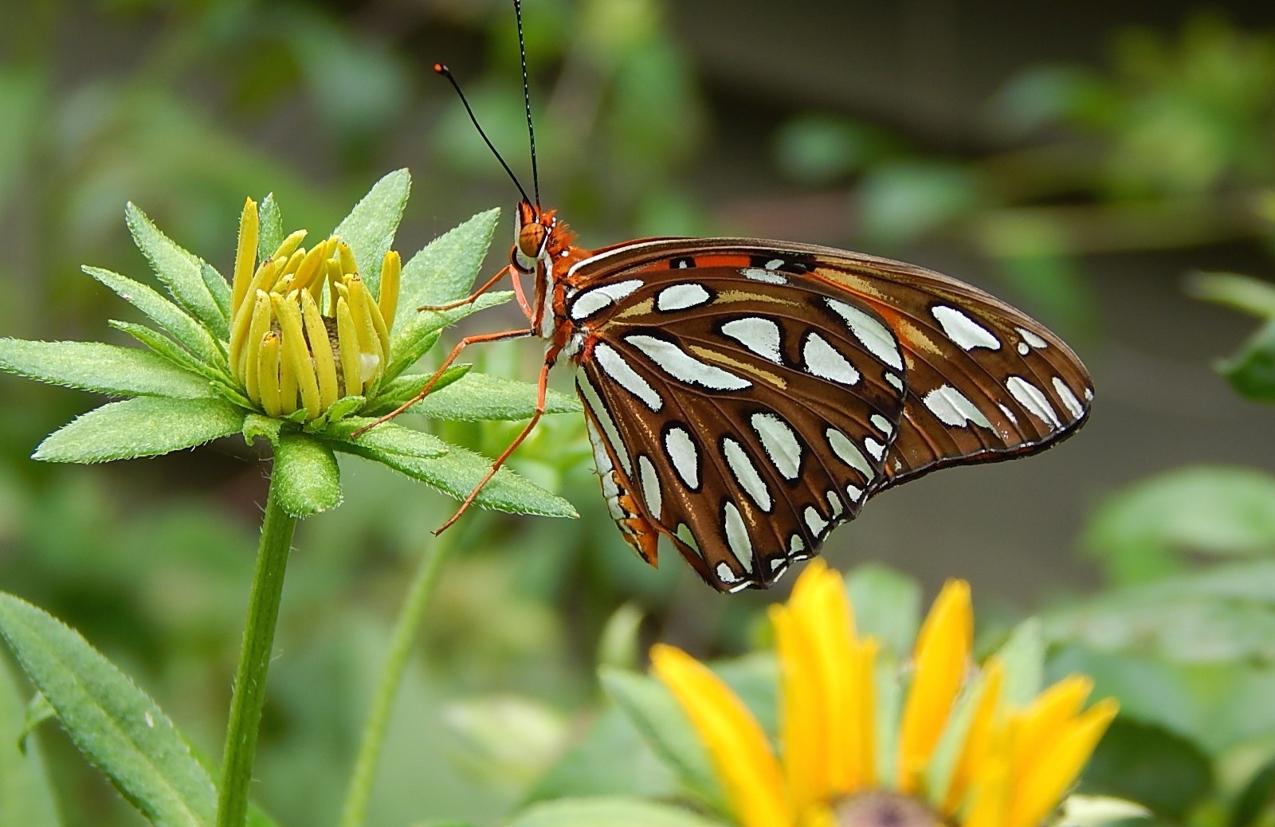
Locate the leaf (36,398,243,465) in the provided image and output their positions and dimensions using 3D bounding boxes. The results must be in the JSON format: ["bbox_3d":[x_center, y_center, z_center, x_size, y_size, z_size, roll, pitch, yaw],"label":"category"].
[{"bbox_3d":[-0.036,0.001,0.494,0.016,0.002,0.005,-10,47,-22],"label":"leaf"}]

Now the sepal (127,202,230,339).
[{"bbox_3d":[-0.034,-0.011,0.505,0.005,0.002,0.013,-23,64,-33],"label":"sepal"}]

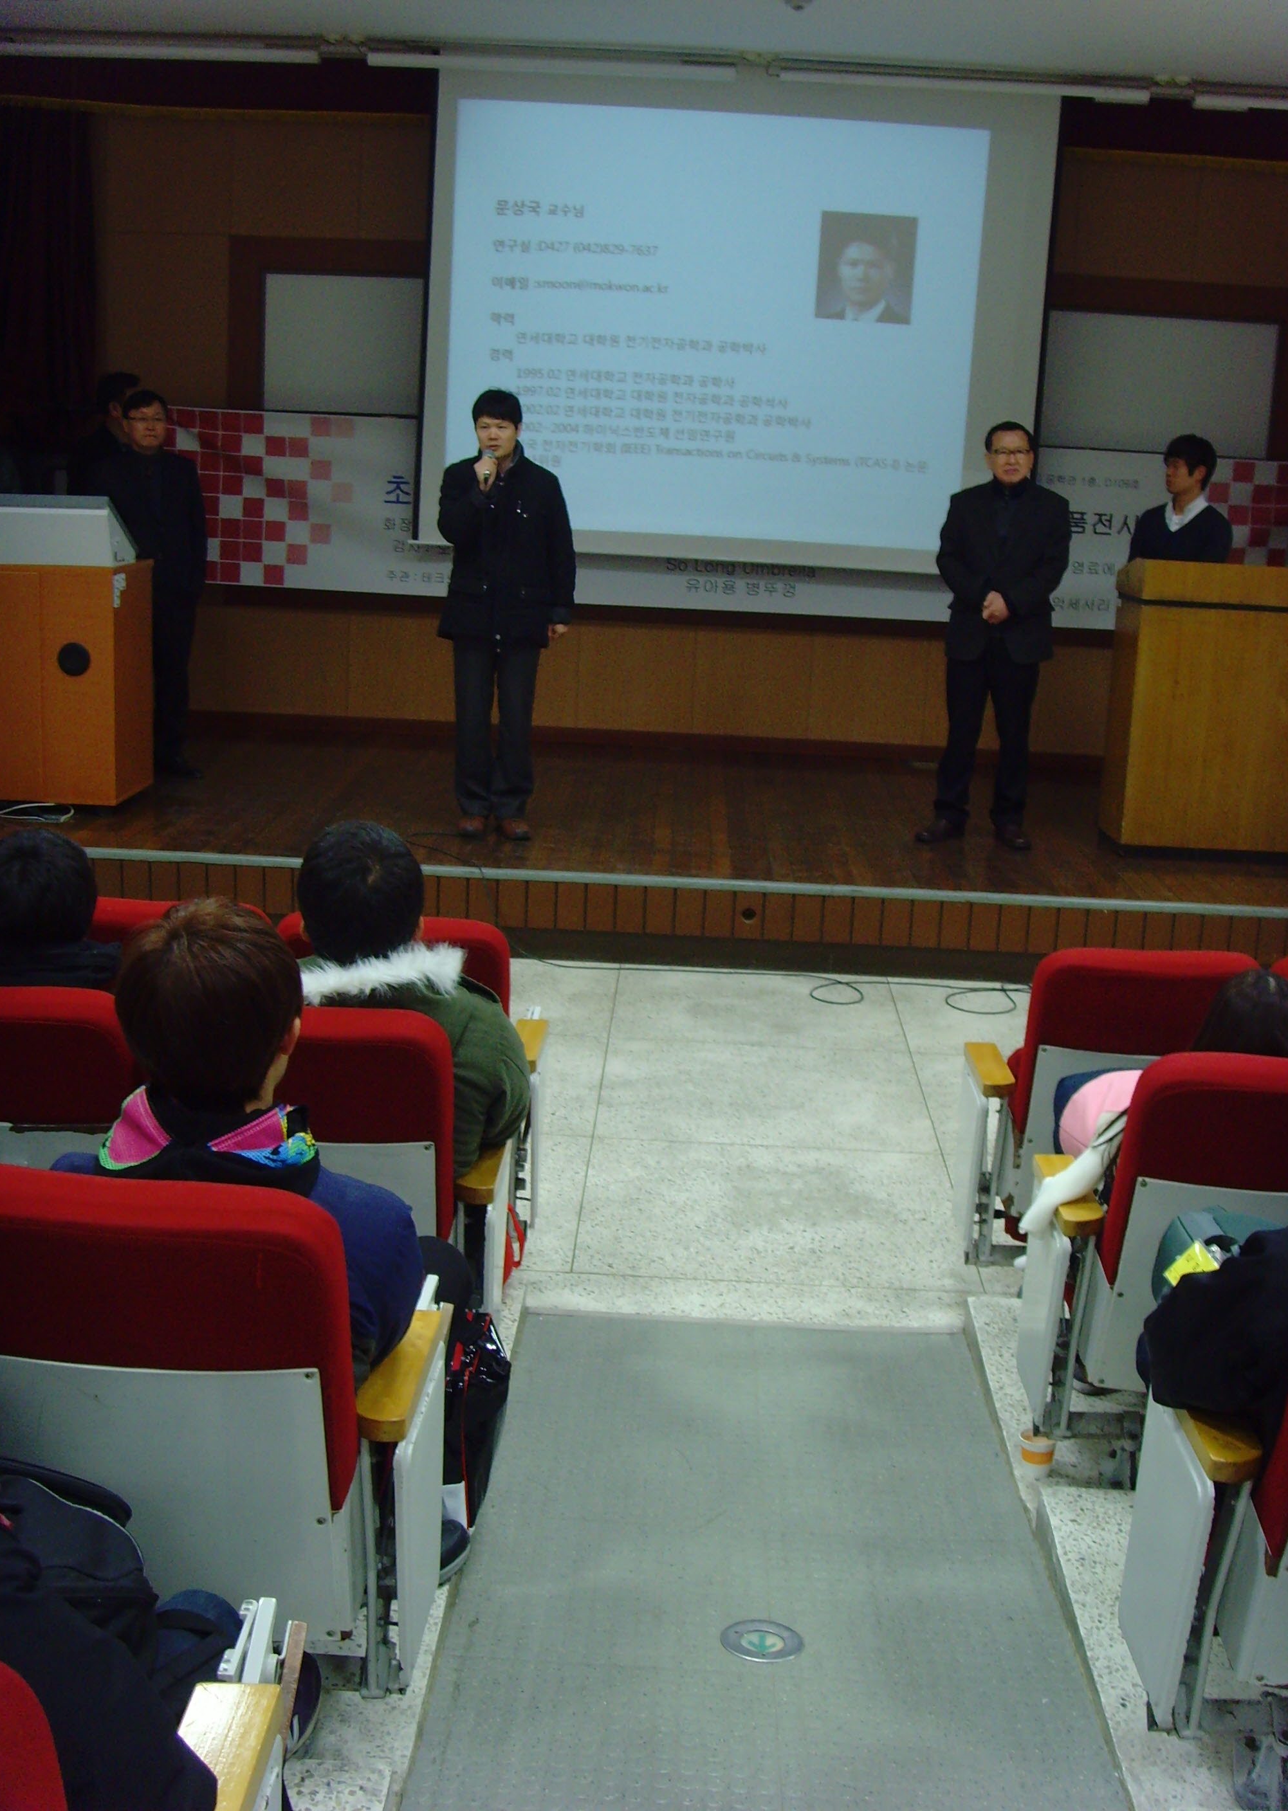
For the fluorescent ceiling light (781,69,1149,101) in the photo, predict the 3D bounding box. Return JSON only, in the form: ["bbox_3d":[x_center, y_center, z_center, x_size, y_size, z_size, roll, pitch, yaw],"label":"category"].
[{"bbox_3d":[1.059,-2.741,6.803,1.250,0.080,0.100,3,13,1],"label":"fluorescent ceiling light"}]

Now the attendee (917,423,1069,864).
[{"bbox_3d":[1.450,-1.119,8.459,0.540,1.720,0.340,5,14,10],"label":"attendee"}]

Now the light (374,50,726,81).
[{"bbox_3d":[-0.306,-2.794,6.794,1.230,0.060,0.070,3,14,1],"label":"light"}]

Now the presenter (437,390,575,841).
[{"bbox_3d":[-0.553,-1.125,7.982,0.540,1.727,0.380,2,14,-1],"label":"presenter"}]

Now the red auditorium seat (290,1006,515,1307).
[{"bbox_3d":[-0.577,0.546,3.930,0.570,0.900,0.640,4,13,5],"label":"red auditorium seat"}]

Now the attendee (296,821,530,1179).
[{"bbox_3d":[-0.559,0.366,4.093,0.600,1.213,0.800,3,14,1],"label":"attendee"}]

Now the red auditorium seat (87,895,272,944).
[{"bbox_3d":[-1.121,0.351,5.032,0.580,0.900,0.610,4,13,6],"label":"red auditorium seat"}]

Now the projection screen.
[{"bbox_3d":[0.430,-2.756,9.564,2.920,2.280,0.060,3,13,1],"label":"projection screen"}]

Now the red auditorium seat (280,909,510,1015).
[{"bbox_3d":[-0.558,0.390,4.982,0.580,0.900,0.610,4,13,5],"label":"red auditorium seat"}]

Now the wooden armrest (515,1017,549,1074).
[{"bbox_3d":[-0.293,0.356,5.123,0.080,0.037,0.370,3,14,1],"label":"wooden armrest"}]

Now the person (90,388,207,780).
[{"bbox_3d":[-2.157,-1.408,8.953,0.520,1.670,0.330,-1,14,-13],"label":"person"}]

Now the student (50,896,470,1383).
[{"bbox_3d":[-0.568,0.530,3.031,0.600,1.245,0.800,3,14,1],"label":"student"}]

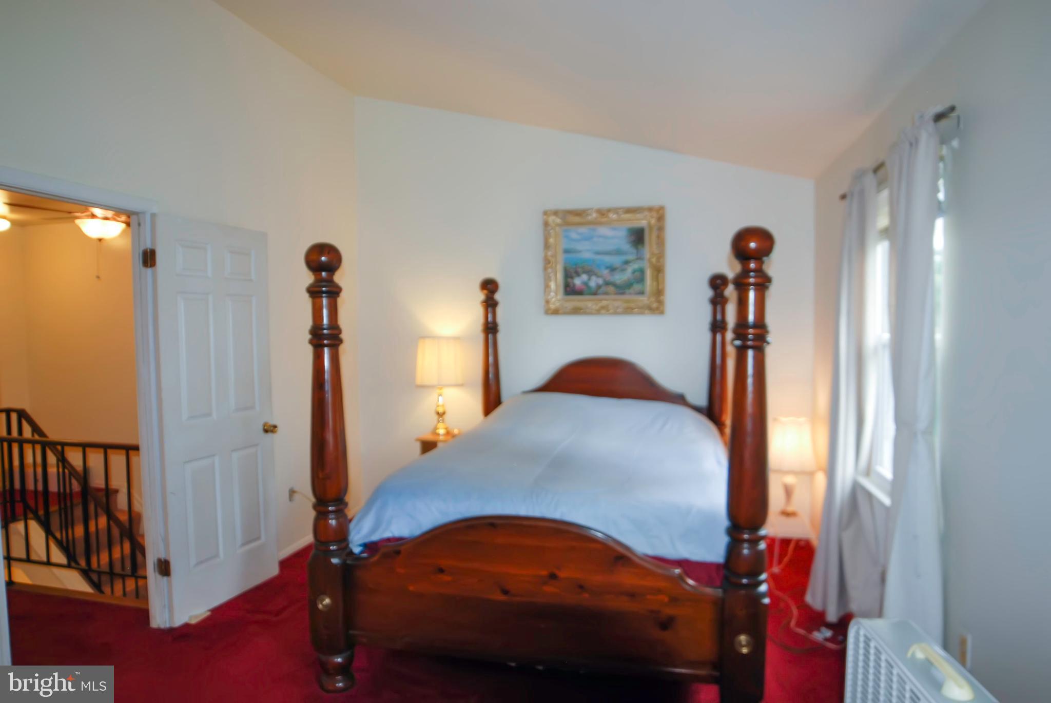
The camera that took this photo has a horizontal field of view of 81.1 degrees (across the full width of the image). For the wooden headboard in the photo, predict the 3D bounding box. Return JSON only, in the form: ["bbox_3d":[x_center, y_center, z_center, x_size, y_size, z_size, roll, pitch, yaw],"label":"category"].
[{"bbox_3d":[0.531,0.373,4.394,1.775,1.850,0.160,0,3,15],"label":"wooden headboard"}]

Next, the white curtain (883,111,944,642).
[{"bbox_3d":[1.302,0.330,2.119,0.150,2.130,0.600,0,3,15],"label":"white curtain"}]

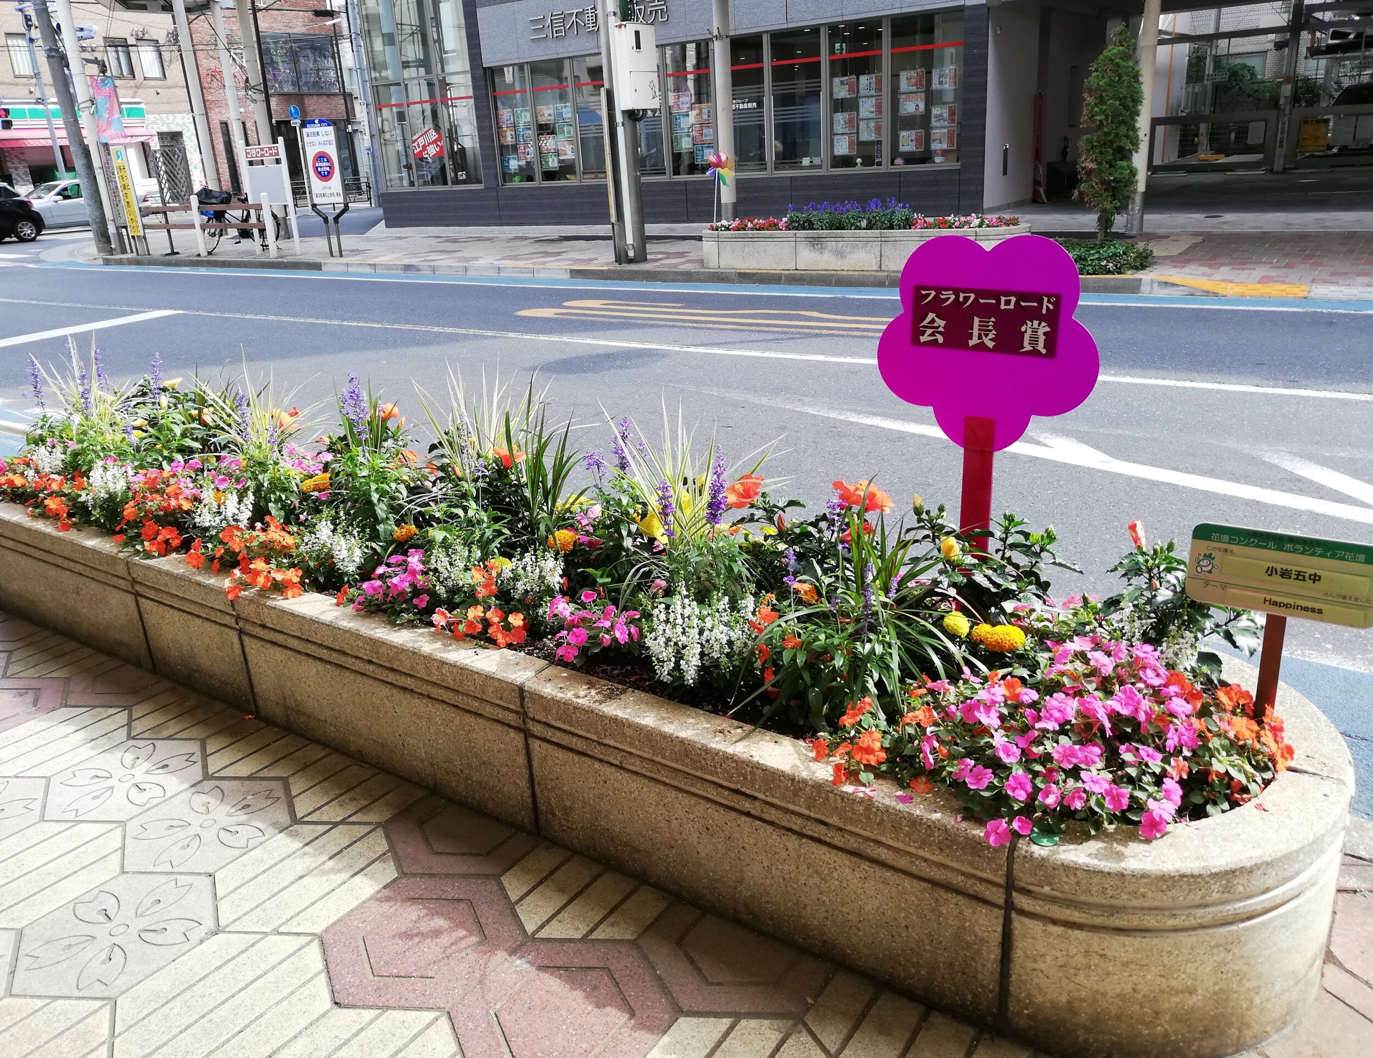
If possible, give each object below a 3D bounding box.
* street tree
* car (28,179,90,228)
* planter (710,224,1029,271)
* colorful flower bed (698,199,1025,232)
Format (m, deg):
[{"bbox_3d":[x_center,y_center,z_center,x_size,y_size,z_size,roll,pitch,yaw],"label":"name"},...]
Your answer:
[{"bbox_3d":[3.861,-3.458,9.668,0.540,2.080,0.540,11,25,34],"label":"street tree"},{"bbox_3d":[-18.109,-9.373,30.908,1.740,1.440,4.500,10,24,32],"label":"car"},{"bbox_3d":[1.795,-3.026,11.362,3.800,0.400,0.800,11,25,34],"label":"planter"},{"bbox_3d":[1.775,-3.335,11.249,3.600,0.300,0.660,11,25,34],"label":"colorful flower bed"}]

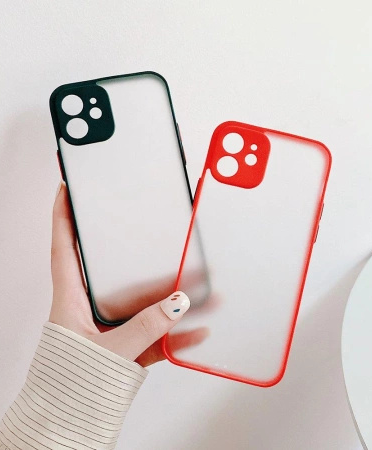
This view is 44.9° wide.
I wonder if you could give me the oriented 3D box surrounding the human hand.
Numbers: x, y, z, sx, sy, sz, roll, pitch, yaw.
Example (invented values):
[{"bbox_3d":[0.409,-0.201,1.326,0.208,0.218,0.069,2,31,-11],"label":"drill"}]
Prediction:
[{"bbox_3d":[-0.037,0.031,0.295,0.102,0.120,0.065,0,0,-12],"label":"human hand"}]

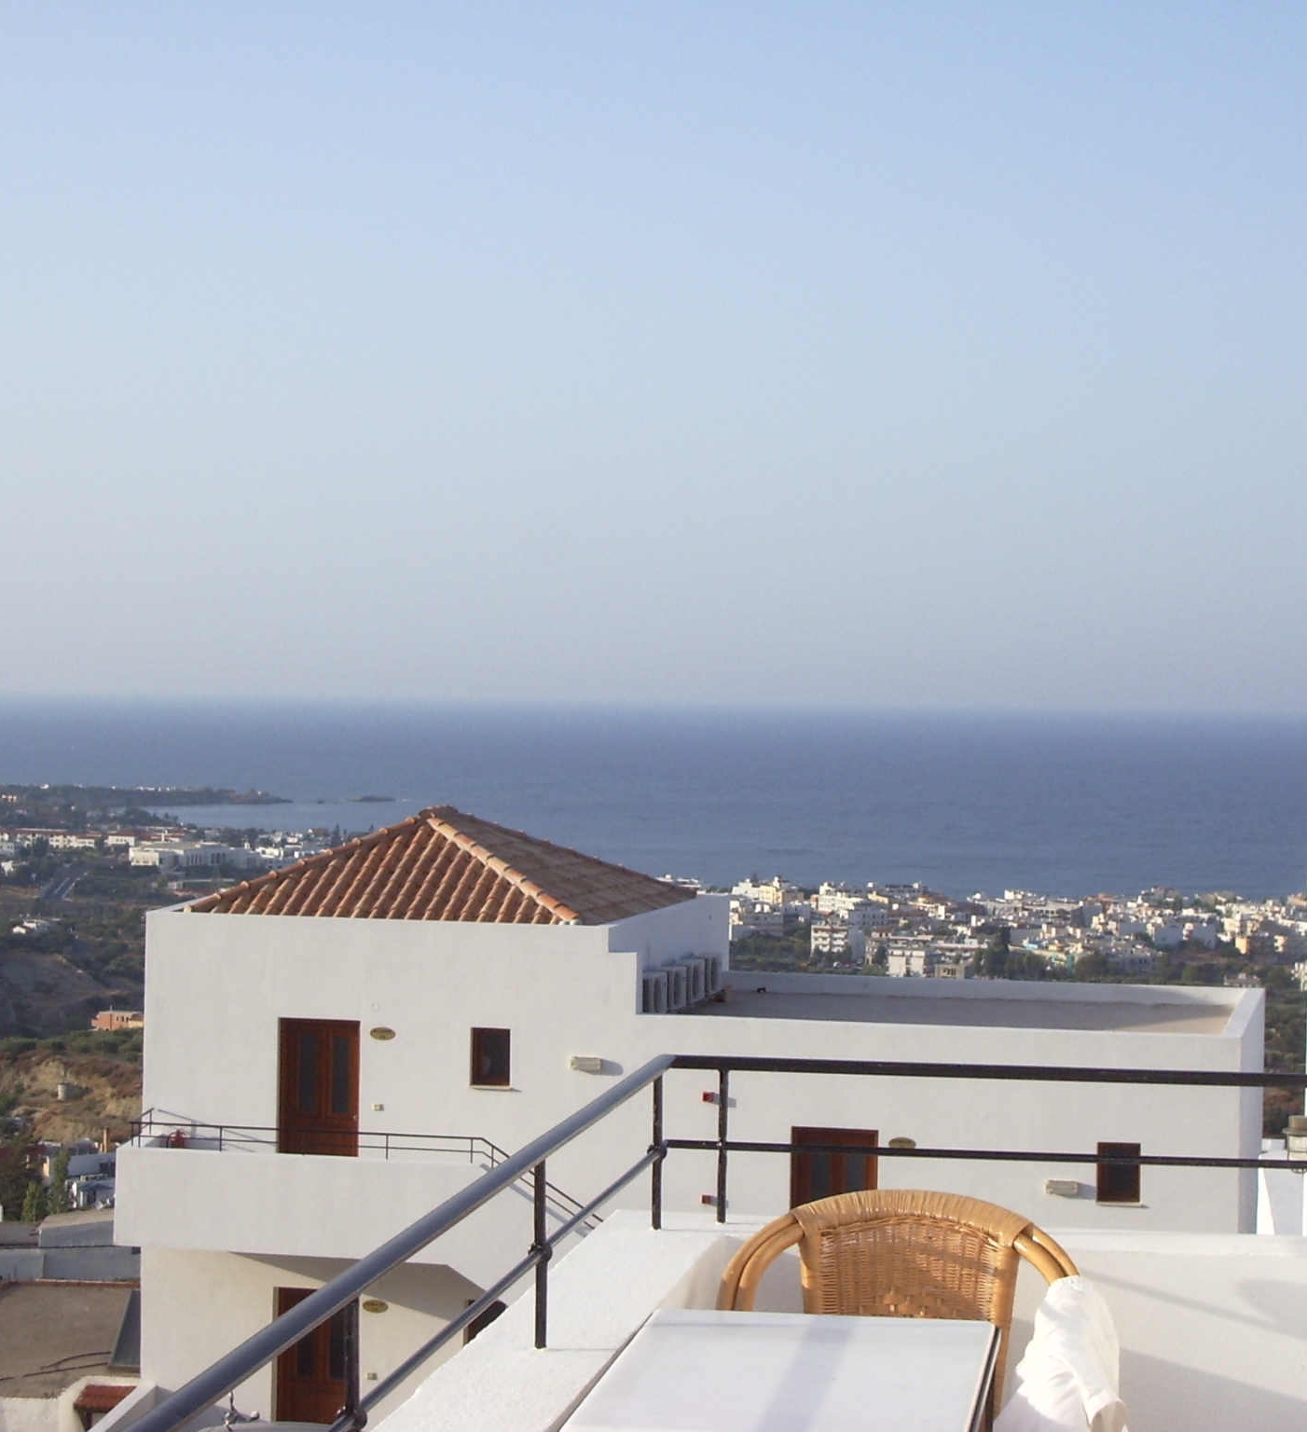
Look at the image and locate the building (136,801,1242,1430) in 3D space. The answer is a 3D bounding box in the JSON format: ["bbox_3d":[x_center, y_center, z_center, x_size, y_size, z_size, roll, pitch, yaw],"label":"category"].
[{"bbox_3d":[0.815,5.048,41.402,12.692,7.717,7.463,1,0,12],"label":"building"}]

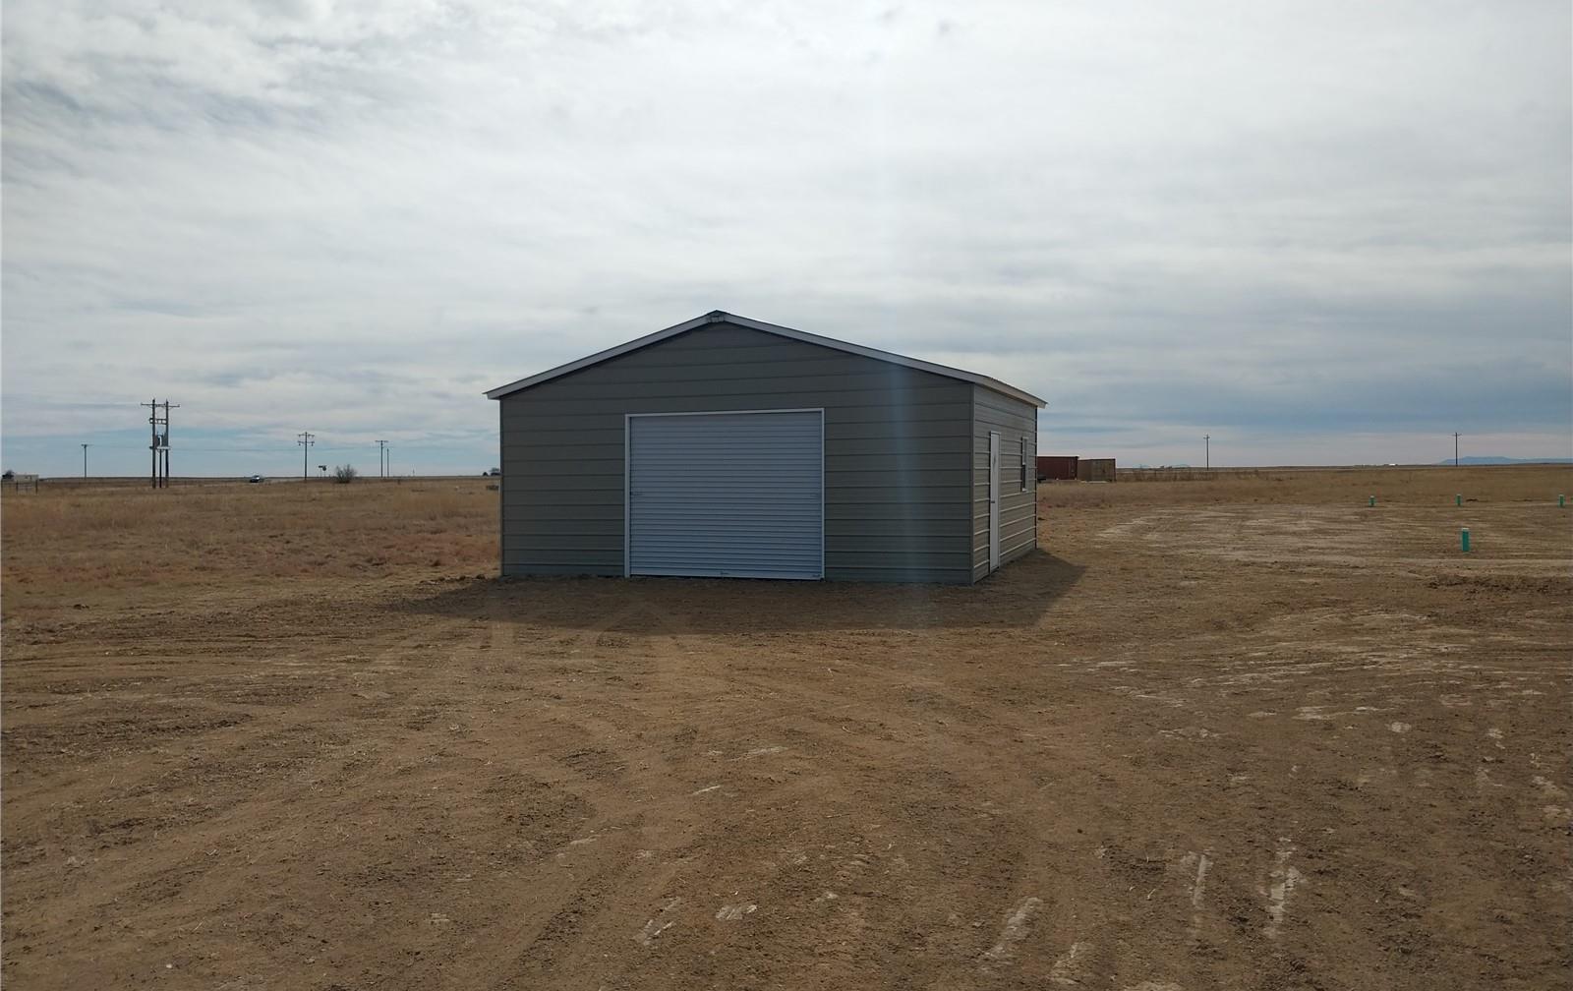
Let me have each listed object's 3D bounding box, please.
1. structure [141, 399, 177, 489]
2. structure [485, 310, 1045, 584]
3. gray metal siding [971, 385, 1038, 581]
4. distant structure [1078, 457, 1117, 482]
[{"bbox_3d":[-79.571,-6.553,150.000,0.900,11.400,4.400,0,1,34],"label":"structure"},{"bbox_3d":[0.203,-0.806,20.629,7.802,3.894,7.509,0,1,19],"label":"structure"},{"bbox_3d":[3.642,-0.233,19.477,0.150,2.733,7.209,0,1,19],"label":"gray metal siding"},{"bbox_3d":[34.406,-2.752,131.000,2.500,2.550,6.000,-1,1,0],"label":"distant structure"}]

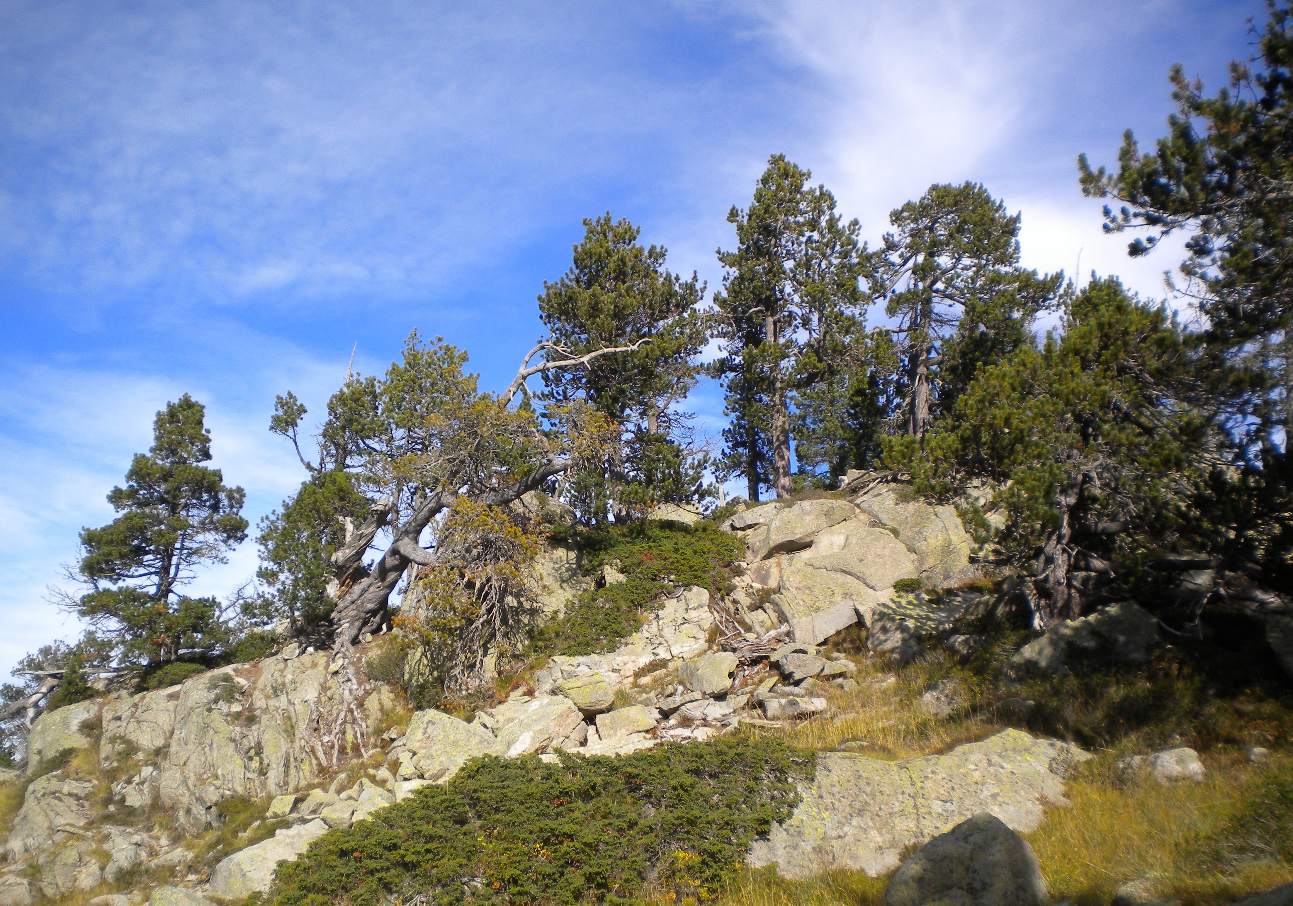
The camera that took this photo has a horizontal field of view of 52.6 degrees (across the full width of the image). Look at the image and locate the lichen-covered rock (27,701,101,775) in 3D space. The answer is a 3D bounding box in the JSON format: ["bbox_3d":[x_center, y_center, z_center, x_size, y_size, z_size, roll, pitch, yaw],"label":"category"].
[{"bbox_3d":[-6.912,3.342,15.500,0.827,0.849,0.900,3,-8,-24],"label":"lichen-covered rock"}]

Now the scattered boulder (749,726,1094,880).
[{"bbox_3d":[1.865,2.392,9.100,2.212,0.933,1.150,2,-7,-18],"label":"scattered boulder"}]

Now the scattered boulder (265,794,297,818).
[{"bbox_3d":[-3.296,3.180,11.800,0.285,0.209,0.240,2,-7,-15],"label":"scattered boulder"}]

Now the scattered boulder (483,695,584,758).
[{"bbox_3d":[-1.093,2.623,12.600,0.964,0.579,0.750,1,-7,-5],"label":"scattered boulder"}]

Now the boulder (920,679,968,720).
[{"bbox_3d":[2.625,2.156,11.500,0.418,0.338,0.380,-2,-7,13],"label":"boulder"}]

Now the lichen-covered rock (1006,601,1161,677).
[{"bbox_3d":[4.179,1.767,12.500,1.378,0.729,1.000,-2,-7,18],"label":"lichen-covered rock"}]

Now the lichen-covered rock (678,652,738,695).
[{"bbox_3d":[0.626,2.241,13.300,0.605,0.428,0.500,0,-7,3],"label":"lichen-covered rock"}]

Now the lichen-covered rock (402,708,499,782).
[{"bbox_3d":[-1.840,2.724,12.300,0.907,0.662,0.750,1,-7,-8],"label":"lichen-covered rock"}]

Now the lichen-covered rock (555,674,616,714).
[{"bbox_3d":[-0.616,2.423,13.200,0.611,0.389,0.500,0,-7,-3],"label":"lichen-covered rock"}]

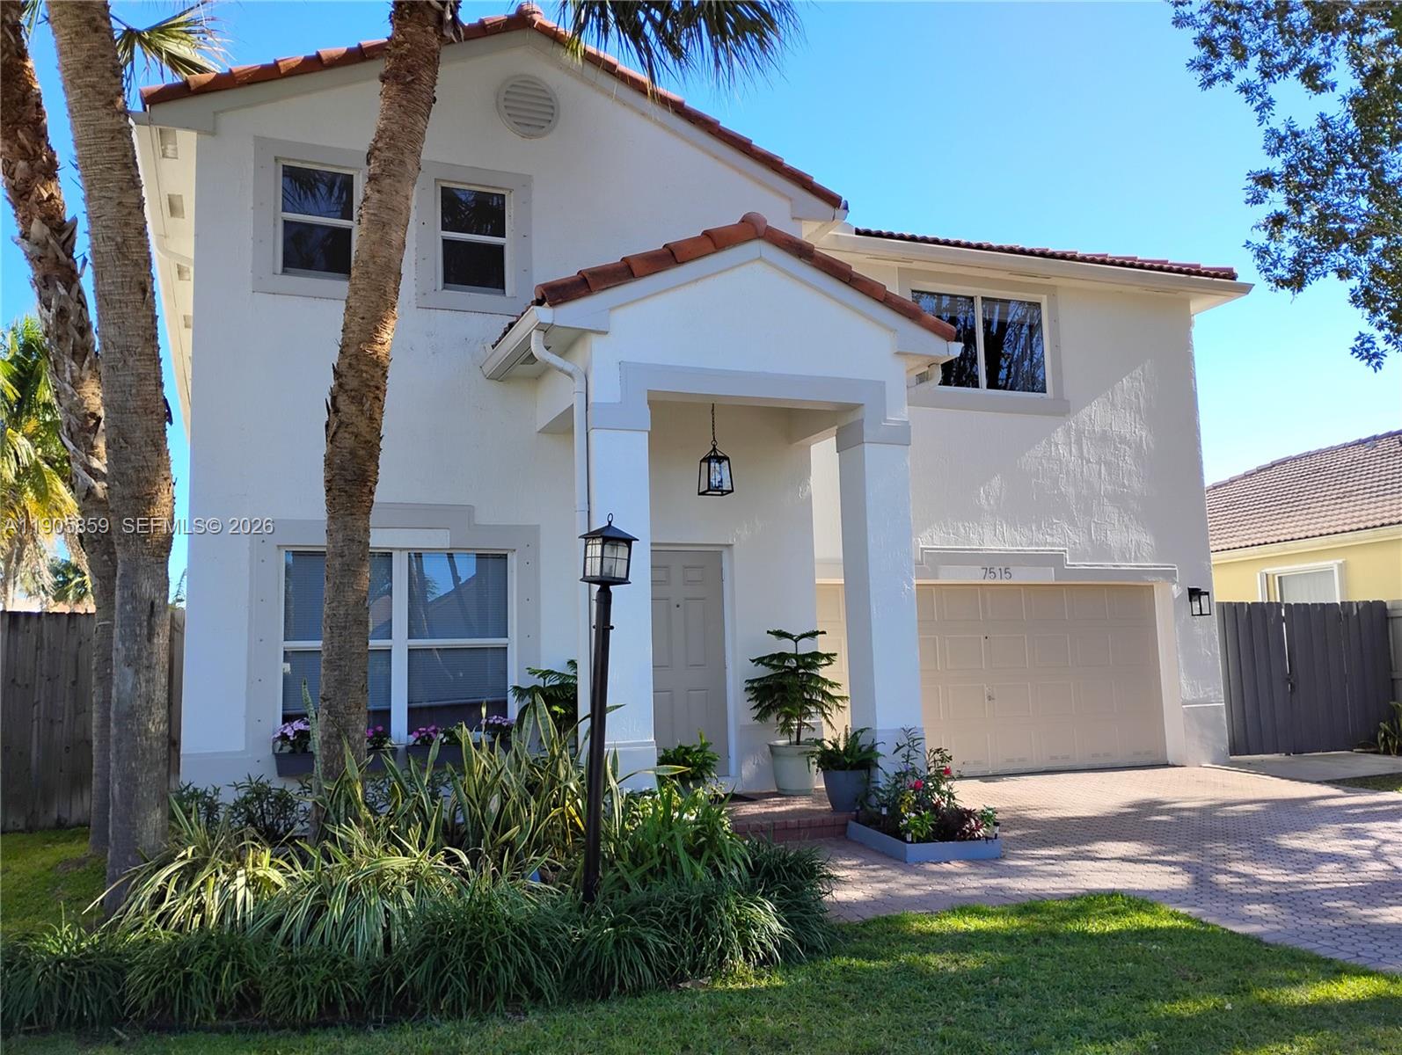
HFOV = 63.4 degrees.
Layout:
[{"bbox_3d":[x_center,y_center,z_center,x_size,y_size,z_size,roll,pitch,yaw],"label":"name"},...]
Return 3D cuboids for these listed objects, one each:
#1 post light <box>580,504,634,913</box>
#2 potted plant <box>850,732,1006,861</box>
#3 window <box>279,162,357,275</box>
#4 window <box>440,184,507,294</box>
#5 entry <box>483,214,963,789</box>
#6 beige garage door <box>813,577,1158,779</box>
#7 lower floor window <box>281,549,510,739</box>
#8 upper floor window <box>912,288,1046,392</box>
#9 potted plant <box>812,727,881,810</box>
[{"bbox_3d":[-0.557,0.994,6.195,0.230,2.165,0.230,8,-10,-33],"label":"post light"},{"bbox_3d":[1.566,1.864,8.144,0.740,0.850,1.100,0,-7,-11],"label":"potted plant"},{"bbox_3d":[-3.126,-2.493,9.259,0.641,0.953,0.120,1,-7,-23],"label":"window"},{"bbox_3d":[-1.938,-2.481,9.754,0.621,0.944,0.120,1,-7,-23],"label":"window"},{"bbox_3d":[0.212,-0.025,9.352,3.640,4.700,1.780,1,-7,-23],"label":"entry"},{"bbox_3d":[3.238,1.711,12.679,4.860,2.130,0.100,1,-7,-23],"label":"beige garage door"},{"bbox_3d":[-2.420,0.944,9.125,1.831,1.566,0.120,1,-7,-23],"label":"lower floor window"},{"bbox_3d":[3.175,-2.117,12.857,1.865,1.180,0.120,1,-7,-23],"label":"upper floor window"},{"bbox_3d":[1.155,1.896,8.950,0.500,0.630,0.480,-2,-6,0],"label":"potted plant"}]

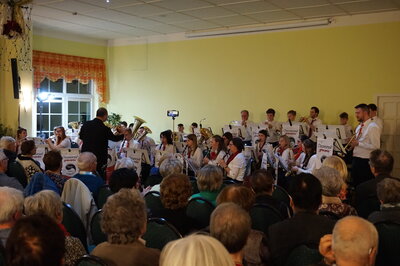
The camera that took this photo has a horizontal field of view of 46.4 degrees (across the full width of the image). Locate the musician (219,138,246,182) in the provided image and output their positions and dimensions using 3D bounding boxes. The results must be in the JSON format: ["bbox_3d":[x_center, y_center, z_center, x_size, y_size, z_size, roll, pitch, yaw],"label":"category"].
[{"bbox_3d":[0.398,0.718,6.973,0.720,1.270,0.500,0,3,-22],"label":"musician"}]

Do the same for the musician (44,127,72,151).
[{"bbox_3d":[-2.571,0.575,8.185,0.580,1.371,0.780,2,3,23],"label":"musician"}]

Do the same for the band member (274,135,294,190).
[{"bbox_3d":[1.361,0.684,8.189,0.720,1.260,0.500,-1,3,-34],"label":"band member"}]

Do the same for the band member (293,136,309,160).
[{"bbox_3d":[1.521,0.681,7.659,0.780,1.283,0.520,-1,3,-23],"label":"band member"}]

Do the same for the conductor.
[{"bbox_3d":[-1.484,0.451,7.426,0.600,1.709,0.580,2,3,30],"label":"conductor"}]

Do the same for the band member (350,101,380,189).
[{"bbox_3d":[2.310,0.496,6.580,0.420,1.810,0.520,0,3,-20],"label":"band member"}]

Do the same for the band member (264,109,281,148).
[{"bbox_3d":[1.327,0.410,8.753,0.520,1.719,0.450,2,3,23],"label":"band member"}]

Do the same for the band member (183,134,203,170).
[{"bbox_3d":[-0.301,0.664,7.756,0.780,1.275,0.520,-1,3,-26],"label":"band member"}]

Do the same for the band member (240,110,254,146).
[{"bbox_3d":[1.038,0.351,10.461,0.500,1.710,0.400,2,3,25],"label":"band member"}]

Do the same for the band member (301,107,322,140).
[{"bbox_3d":[2.019,0.409,8.502,0.550,1.757,0.500,3,3,41],"label":"band member"}]

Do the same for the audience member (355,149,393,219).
[{"bbox_3d":[1.589,0.805,4.426,0.550,1.333,0.820,0,3,-12],"label":"audience member"}]

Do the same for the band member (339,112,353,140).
[{"bbox_3d":[2.877,0.444,9.275,0.400,1.690,0.460,-1,3,-41],"label":"band member"}]

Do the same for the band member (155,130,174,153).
[{"bbox_3d":[-0.770,0.603,9.001,0.500,1.280,0.720,3,3,37],"label":"band member"}]

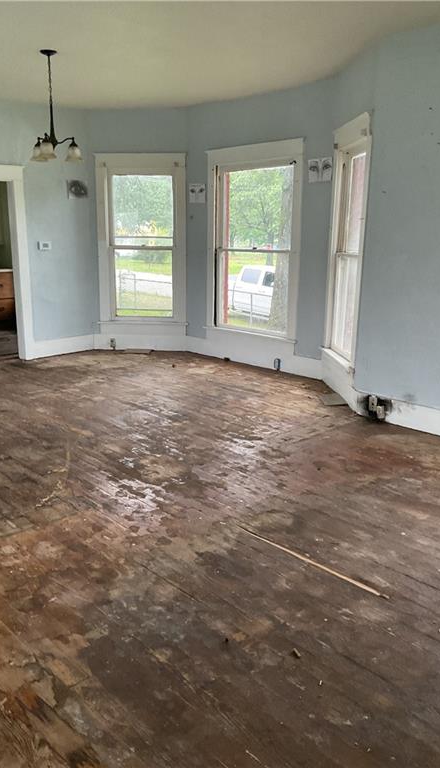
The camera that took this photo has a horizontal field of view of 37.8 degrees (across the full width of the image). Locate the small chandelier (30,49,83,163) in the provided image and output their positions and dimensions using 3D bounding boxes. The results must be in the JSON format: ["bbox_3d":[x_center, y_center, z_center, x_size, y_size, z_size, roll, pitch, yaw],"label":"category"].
[{"bbox_3d":[-1.460,-2.442,5.653,0.460,0.895,0.460,-3,13,-14],"label":"small chandelier"}]

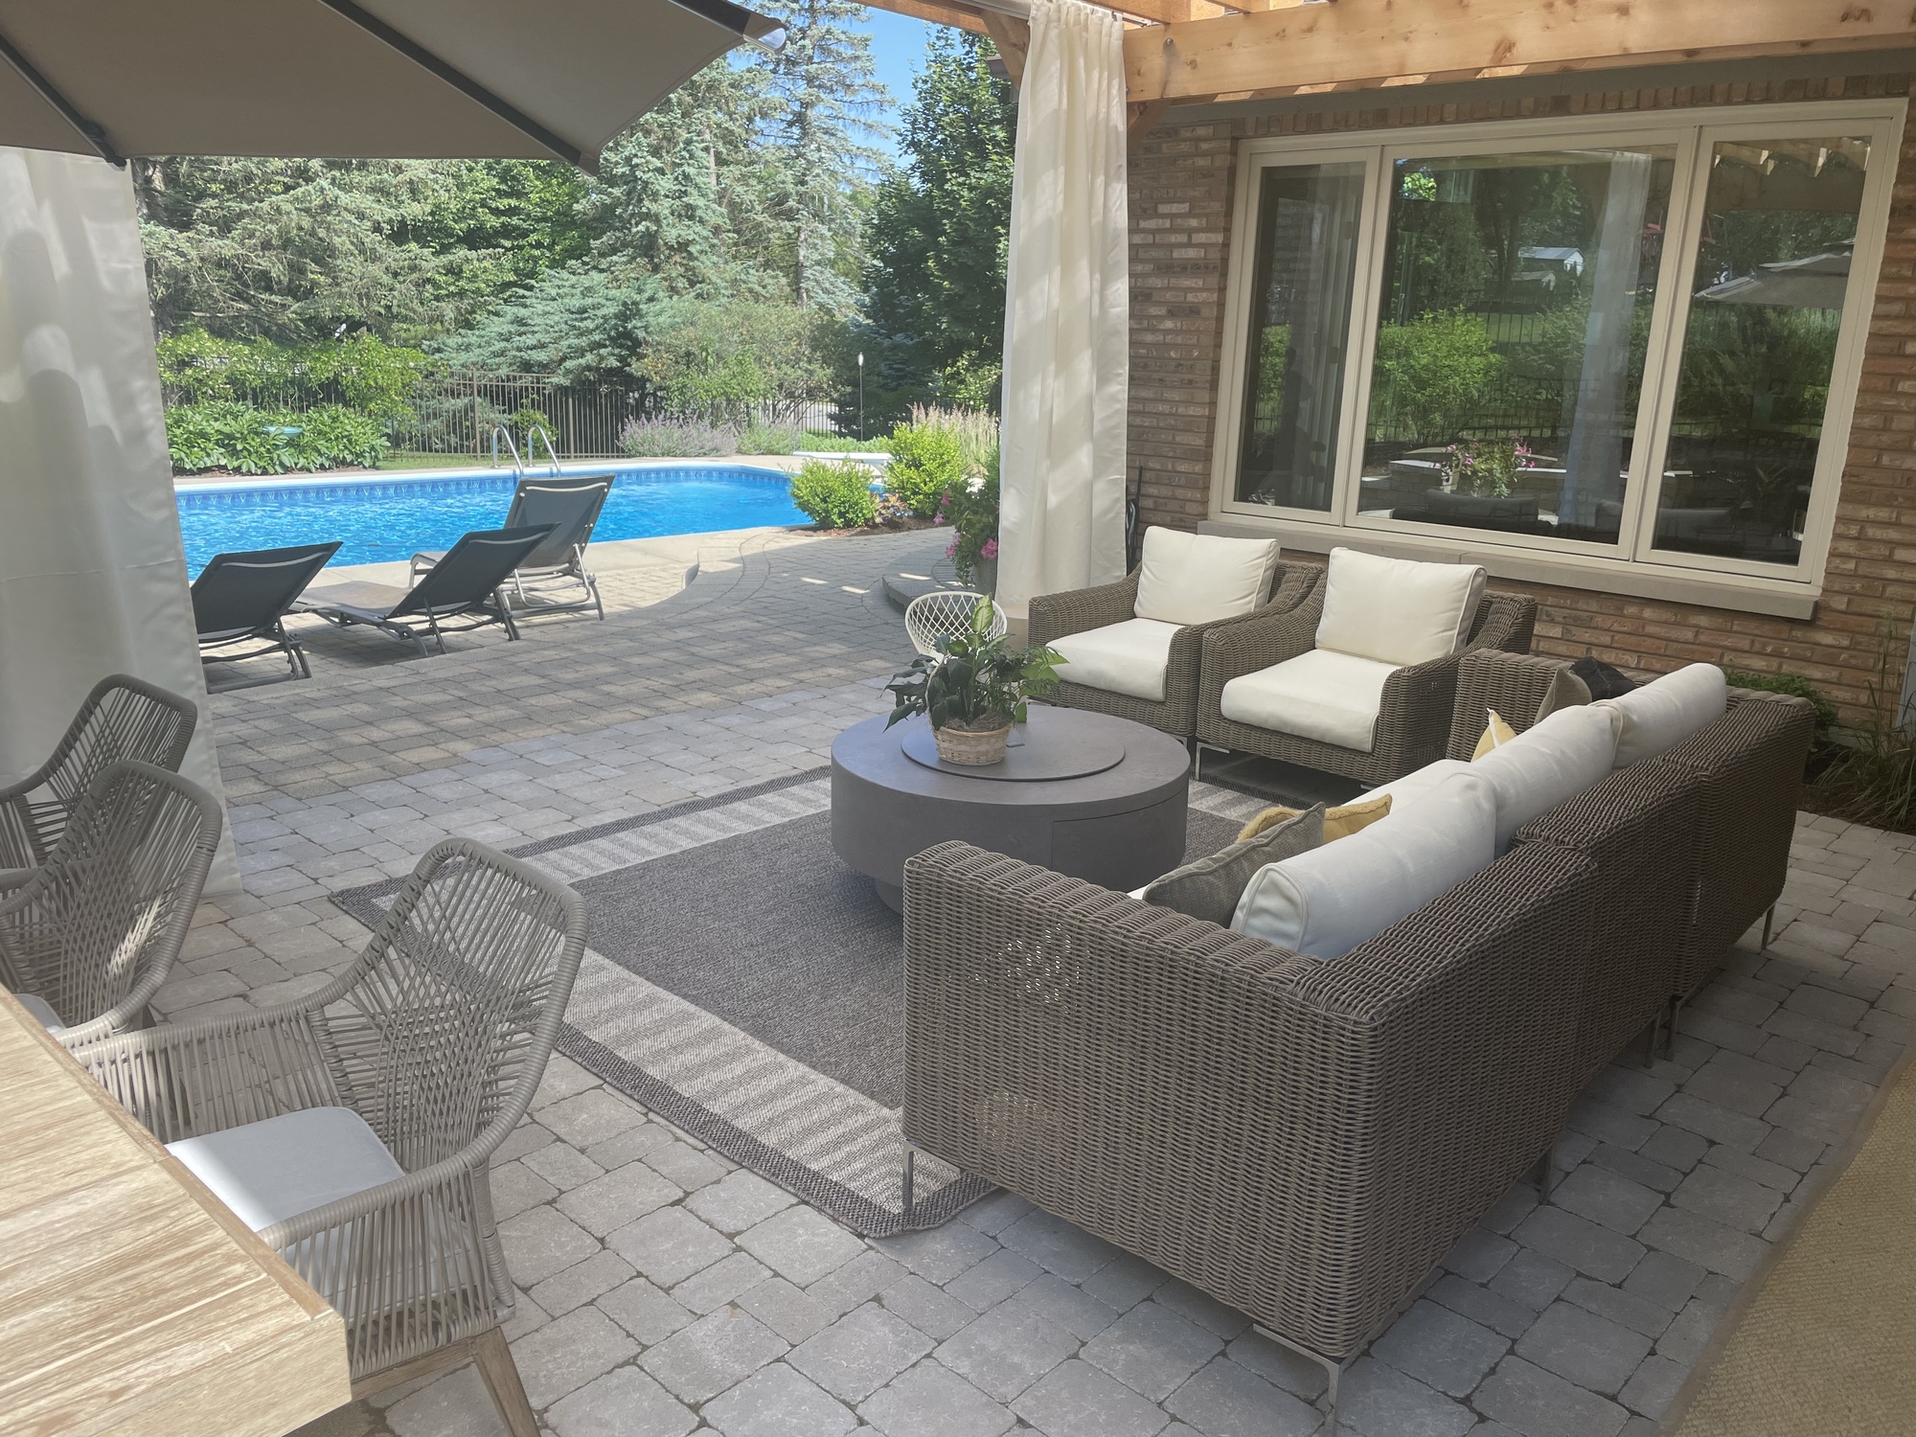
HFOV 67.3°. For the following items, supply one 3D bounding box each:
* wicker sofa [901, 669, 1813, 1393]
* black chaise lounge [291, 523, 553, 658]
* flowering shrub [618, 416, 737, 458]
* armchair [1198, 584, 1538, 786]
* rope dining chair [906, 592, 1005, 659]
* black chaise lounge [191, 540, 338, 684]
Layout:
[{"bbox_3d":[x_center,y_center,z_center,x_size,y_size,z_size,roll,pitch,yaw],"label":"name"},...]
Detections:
[{"bbox_3d":[1.045,0.377,3.180,0.890,0.740,2.520,14,20,39],"label":"wicker sofa"},{"bbox_3d":[-2.732,-0.652,7.129,1.710,0.780,0.600,11,18,32],"label":"black chaise lounge"},{"bbox_3d":[-3.873,-3.990,20.168,1.660,0.580,0.950,-2,16,-12],"label":"flowering shrub"},{"bbox_3d":[1.473,-0.107,5.214,0.790,0.720,0.860,16,21,42],"label":"armchair"},{"bbox_3d":[-0.017,-0.132,5.223,0.390,0.604,0.400,2,15,0],"label":"rope dining chair"},{"bbox_3d":[-3.696,-0.501,6.837,1.870,0.828,0.596,12,18,33],"label":"black chaise lounge"}]

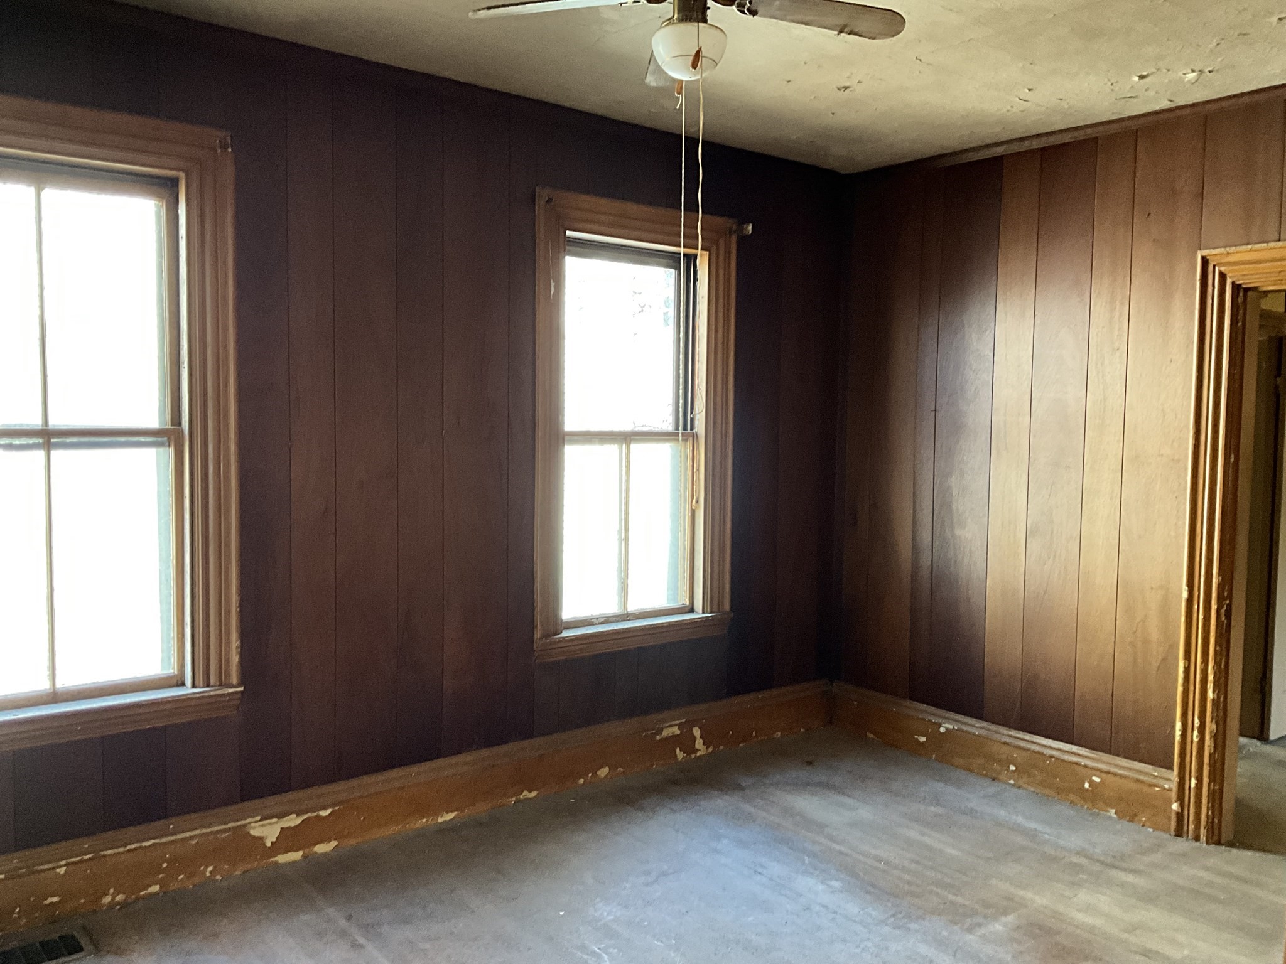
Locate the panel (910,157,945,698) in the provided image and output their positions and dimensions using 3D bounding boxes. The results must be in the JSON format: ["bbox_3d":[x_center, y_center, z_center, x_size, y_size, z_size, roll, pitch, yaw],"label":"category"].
[{"bbox_3d":[1.271,-0.183,4.830,0.020,2.374,0.108,-2,5,-39],"label":"panel"}]

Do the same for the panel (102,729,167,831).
[{"bbox_3d":[-1.574,0.916,3.334,0.179,0.292,0.030,-2,5,-40],"label":"panel"}]

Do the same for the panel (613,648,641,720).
[{"bbox_3d":[-0.076,0.860,4.570,0.128,0.292,0.030,-2,5,-40],"label":"panel"}]

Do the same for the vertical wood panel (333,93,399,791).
[{"bbox_3d":[-0.969,-0.158,3.757,0.237,2.399,0.030,-2,5,-40],"label":"vertical wood panel"}]

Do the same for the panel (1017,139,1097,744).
[{"bbox_3d":[1.699,-0.156,4.405,0.030,2.424,0.241,-2,5,-40],"label":"panel"}]

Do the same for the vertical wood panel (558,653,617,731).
[{"bbox_3d":[-0.224,0.851,4.372,0.289,0.278,0.020,-2,5,-39],"label":"vertical wood panel"}]

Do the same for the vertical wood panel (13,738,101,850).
[{"bbox_3d":[-1.716,0.916,3.165,0.227,0.288,0.020,-2,5,-39],"label":"vertical wood panel"}]

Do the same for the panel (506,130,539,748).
[{"bbox_3d":[-0.458,-0.177,4.105,0.127,2.375,0.020,-2,5,-39],"label":"panel"}]

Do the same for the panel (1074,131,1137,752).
[{"bbox_3d":[1.792,-0.139,4.188,0.020,2.378,0.155,-2,5,-39],"label":"panel"}]

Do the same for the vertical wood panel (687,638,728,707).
[{"bbox_3d":[0.287,0.837,4.786,0.241,0.278,0.020,-2,5,-39],"label":"vertical wood panel"}]

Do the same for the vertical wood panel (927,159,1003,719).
[{"bbox_3d":[1.415,-0.181,4.748,0.030,2.424,0.282,-2,5,-40],"label":"vertical wood panel"}]

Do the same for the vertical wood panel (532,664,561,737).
[{"bbox_3d":[-0.394,0.872,4.308,0.120,0.292,0.030,-2,5,-40],"label":"vertical wood panel"}]

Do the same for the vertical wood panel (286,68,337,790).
[{"bbox_3d":[-1.120,-0.152,3.632,0.155,2.399,0.030,-2,5,-40],"label":"vertical wood panel"}]

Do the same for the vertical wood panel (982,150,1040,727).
[{"bbox_3d":[1.536,-0.163,4.504,0.020,2.377,0.179,-2,5,-39],"label":"vertical wood panel"}]

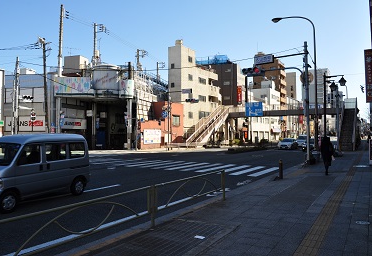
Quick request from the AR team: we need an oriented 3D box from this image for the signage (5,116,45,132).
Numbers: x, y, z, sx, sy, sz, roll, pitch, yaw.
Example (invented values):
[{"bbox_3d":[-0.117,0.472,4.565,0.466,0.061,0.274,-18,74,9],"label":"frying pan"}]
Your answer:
[{"bbox_3d":[-17.770,-0.410,32.000,4.400,1.720,0.200,0,-1,3],"label":"signage"}]

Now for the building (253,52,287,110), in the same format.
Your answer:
[{"bbox_3d":[28.300,-9.700,97.000,9.000,27.500,11.500,-1,-2,31],"label":"building"}]

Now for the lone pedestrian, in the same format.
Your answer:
[{"bbox_3d":[5.930,1.170,12.200,0.560,1.620,0.420,-1,-2,32],"label":"lone pedestrian"}]

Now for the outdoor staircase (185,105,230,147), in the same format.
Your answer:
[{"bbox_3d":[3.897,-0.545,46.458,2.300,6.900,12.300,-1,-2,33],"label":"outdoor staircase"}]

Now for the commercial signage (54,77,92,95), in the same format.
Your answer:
[{"bbox_3d":[-12.300,-4.580,31.500,4.000,1.850,0.250,0,-1,0],"label":"commercial signage"}]

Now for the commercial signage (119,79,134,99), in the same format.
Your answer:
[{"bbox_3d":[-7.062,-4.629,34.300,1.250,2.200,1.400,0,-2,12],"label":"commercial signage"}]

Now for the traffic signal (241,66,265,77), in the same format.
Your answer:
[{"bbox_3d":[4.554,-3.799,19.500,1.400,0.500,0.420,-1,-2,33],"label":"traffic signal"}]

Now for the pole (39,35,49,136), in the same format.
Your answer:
[{"bbox_3d":[-14.640,-3.530,30.000,0.700,11.700,0.600,0,-1,0],"label":"pole"}]

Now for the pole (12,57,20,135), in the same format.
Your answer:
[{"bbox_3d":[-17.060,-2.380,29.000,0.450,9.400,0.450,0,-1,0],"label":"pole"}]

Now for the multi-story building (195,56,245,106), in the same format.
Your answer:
[{"bbox_3d":[7.955,-6.205,69.271,11.000,19.400,7.000,-1,-2,24],"label":"multi-story building"}]

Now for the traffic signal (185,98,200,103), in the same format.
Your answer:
[{"bbox_3d":[0.697,-2.950,31.000,1.300,0.450,0.420,-1,-2,33],"label":"traffic signal"}]

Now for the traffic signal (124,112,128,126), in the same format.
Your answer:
[{"bbox_3d":[-6.420,-0.910,30.800,0.450,1.400,0.400,-1,-2,30],"label":"traffic signal"}]

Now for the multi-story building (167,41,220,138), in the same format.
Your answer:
[{"bbox_3d":[1.541,-5.085,50.769,3.800,16.200,12.800,-1,-2,33],"label":"multi-story building"}]

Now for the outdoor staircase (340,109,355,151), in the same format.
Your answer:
[{"bbox_3d":[19.300,-0.200,34.200,1.650,5.400,10.800,-1,-2,31],"label":"outdoor staircase"}]

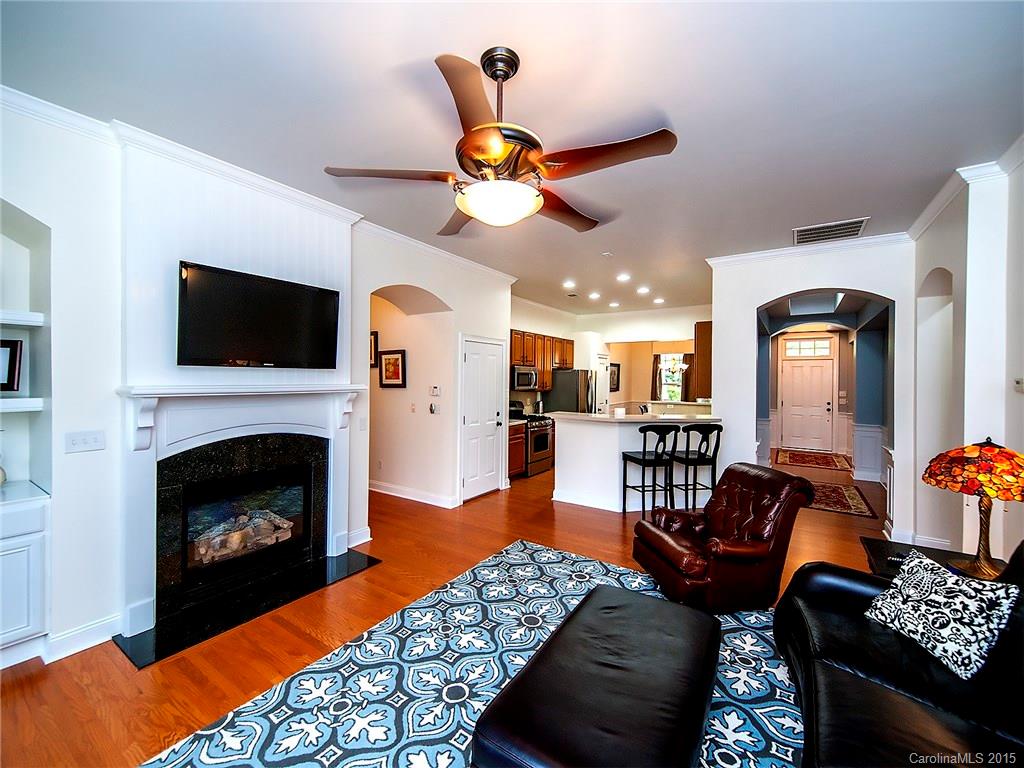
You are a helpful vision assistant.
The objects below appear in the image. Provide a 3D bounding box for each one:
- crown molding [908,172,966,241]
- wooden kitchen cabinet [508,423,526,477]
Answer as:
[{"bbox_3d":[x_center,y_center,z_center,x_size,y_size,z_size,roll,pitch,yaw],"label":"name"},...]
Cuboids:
[{"bbox_3d":[3.560,-1.444,3.501,0.086,0.086,1.510,1,0,34],"label":"crown molding"},{"bbox_3d":[-0.170,1.065,6.658,0.600,0.880,0.640,1,0,34],"label":"wooden kitchen cabinet"}]

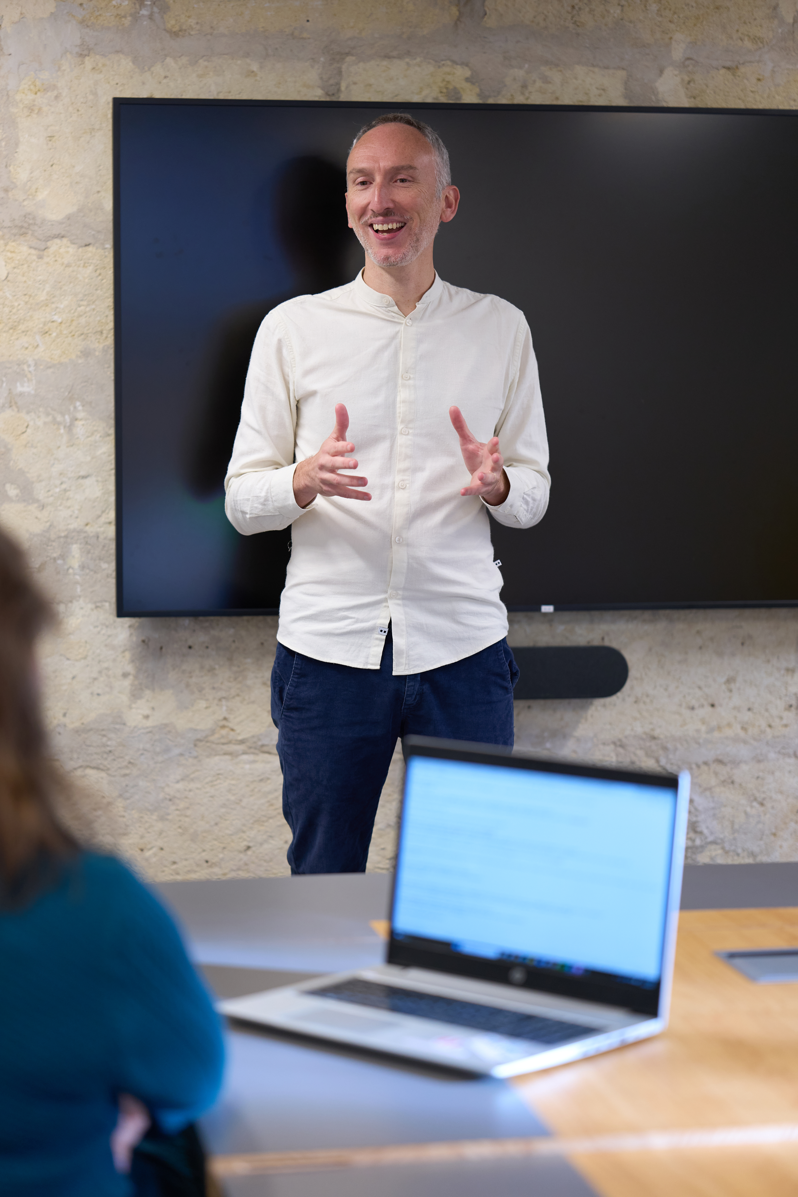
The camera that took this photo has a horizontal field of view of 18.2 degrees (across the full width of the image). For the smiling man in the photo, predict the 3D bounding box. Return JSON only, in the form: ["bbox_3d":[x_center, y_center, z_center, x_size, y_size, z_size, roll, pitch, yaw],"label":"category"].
[{"bbox_3d":[-0.018,0.122,4.060,0.540,1.810,0.460,0,6,-2],"label":"smiling man"}]

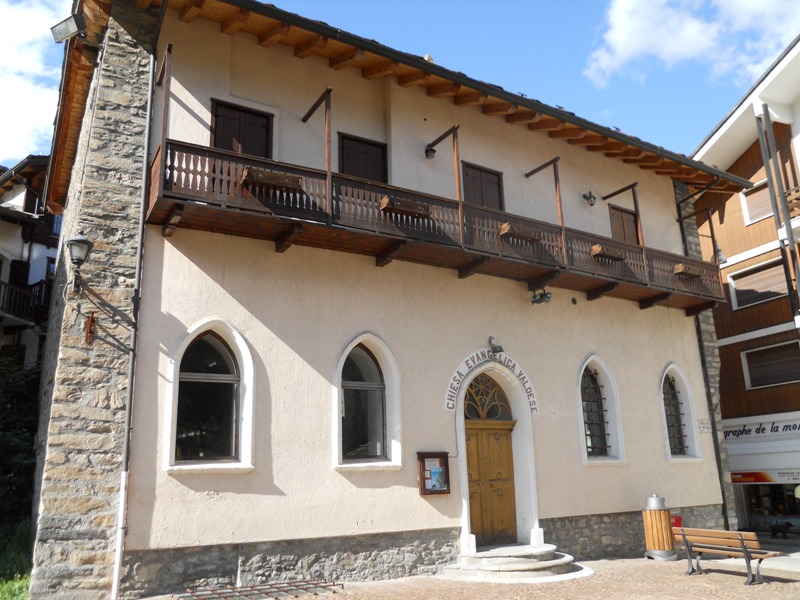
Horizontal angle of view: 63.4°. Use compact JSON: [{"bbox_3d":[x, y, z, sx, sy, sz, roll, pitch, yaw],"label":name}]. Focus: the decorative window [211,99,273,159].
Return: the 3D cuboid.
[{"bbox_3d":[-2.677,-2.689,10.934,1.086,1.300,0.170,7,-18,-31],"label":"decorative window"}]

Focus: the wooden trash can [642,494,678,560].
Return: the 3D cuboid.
[{"bbox_3d":[5.315,4.688,13.366,0.601,1.222,0.601,-2,-15,0],"label":"wooden trash can"}]

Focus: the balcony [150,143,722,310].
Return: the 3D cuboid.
[{"bbox_3d":[2.017,-1.027,12.755,12.995,0.960,1.078,7,-17,-30],"label":"balcony"}]

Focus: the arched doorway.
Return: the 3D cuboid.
[{"bbox_3d":[1.751,3.042,12.469,1.300,3.279,0.270,7,-18,-31],"label":"arched doorway"}]

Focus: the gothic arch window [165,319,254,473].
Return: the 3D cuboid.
[{"bbox_3d":[-2.826,1.410,9.735,1.300,2.289,0.270,7,-18,-31],"label":"gothic arch window"}]

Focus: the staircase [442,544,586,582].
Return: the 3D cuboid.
[{"bbox_3d":[2.274,4.525,11.159,2.891,0.349,1.503,7,-18,-31],"label":"staircase"}]

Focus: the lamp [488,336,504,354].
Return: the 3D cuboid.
[{"bbox_3d":[1.891,0.844,12.601,0.196,0.333,0.304,7,-17,-30],"label":"lamp"}]

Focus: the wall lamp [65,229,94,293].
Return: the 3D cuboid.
[{"bbox_3d":[-4.386,-0.551,8.865,0.349,0.883,0.450,7,-18,-31],"label":"wall lamp"}]

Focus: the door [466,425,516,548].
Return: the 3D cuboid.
[{"bbox_3d":[1.708,3.495,12.472,1.401,2.332,0.118,7,-17,-30],"label":"door"}]

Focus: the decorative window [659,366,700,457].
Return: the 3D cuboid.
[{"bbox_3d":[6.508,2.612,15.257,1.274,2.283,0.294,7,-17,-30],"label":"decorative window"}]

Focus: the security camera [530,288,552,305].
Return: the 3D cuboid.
[{"bbox_3d":[2.908,-0.052,13.381,0.294,0.265,0.274,7,-17,-30],"label":"security camera"}]

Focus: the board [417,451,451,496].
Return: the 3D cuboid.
[{"bbox_3d":[0.570,3.019,11.277,0.637,0.706,0.127,7,-17,-30],"label":"board"}]

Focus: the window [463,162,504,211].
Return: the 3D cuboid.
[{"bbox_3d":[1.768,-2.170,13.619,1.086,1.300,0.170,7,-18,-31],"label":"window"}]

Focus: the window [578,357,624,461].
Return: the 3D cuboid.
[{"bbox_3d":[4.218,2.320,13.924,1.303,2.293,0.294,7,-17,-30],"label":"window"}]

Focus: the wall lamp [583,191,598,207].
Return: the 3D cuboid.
[{"bbox_3d":[4.449,-2.379,15.123,0.206,0.343,0.284,7,-17,-30],"label":"wall lamp"}]

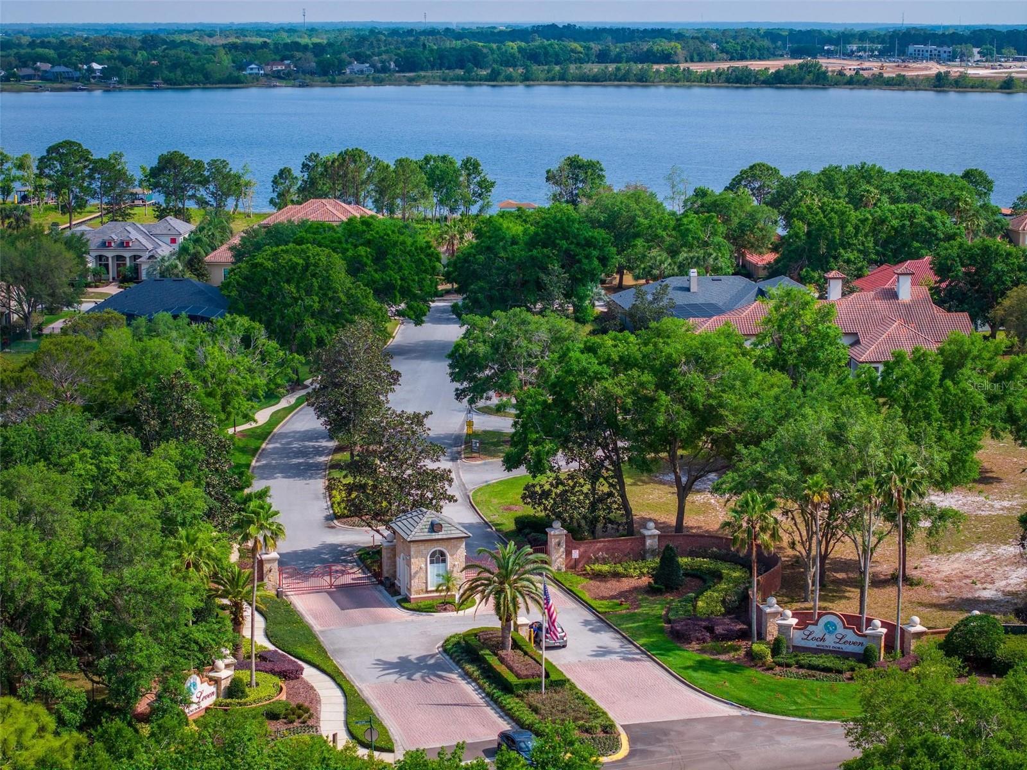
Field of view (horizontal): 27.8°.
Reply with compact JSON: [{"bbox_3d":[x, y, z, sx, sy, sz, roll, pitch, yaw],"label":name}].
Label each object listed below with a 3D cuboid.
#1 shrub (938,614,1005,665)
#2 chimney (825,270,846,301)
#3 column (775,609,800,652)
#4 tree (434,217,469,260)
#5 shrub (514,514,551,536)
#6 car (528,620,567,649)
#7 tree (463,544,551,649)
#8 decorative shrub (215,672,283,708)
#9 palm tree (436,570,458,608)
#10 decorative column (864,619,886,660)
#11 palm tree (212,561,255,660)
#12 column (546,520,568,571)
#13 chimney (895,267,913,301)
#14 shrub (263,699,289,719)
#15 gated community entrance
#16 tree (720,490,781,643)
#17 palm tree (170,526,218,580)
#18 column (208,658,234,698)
[{"bbox_3d":[31.169,17.223,141.126,4.300,3.258,4.200,0,10,0],"label":"shrub"},{"bbox_3d":[37.538,-11.500,242.000,2.150,3.600,2.100,0,10,-2],"label":"chimney"},{"bbox_3d":[18.924,16.951,143.646,1.280,2.923,1.280,4,11,23],"label":"column"},{"bbox_3d":[-10.827,-25.447,360.988,5.200,7.000,5.200,0,10,0],"label":"tree"},{"bbox_3d":[1.575,11.094,166.311,2.900,1.300,1.500,-3,10,-17],"label":"shrub"},{"bbox_3d":[2.187,16.928,143.688,1.780,1.450,4.500,-3,11,-19],"label":"car"},{"bbox_3d":[-0.363,13.834,133.431,5.700,7.300,5.700,0,10,0],"label":"tree"},{"bbox_3d":[-17.266,19.627,133.675,4.392,0.900,5.020,0,10,0],"label":"decorative shrub"},{"bbox_3d":[-4.692,14.218,145.237,1.550,2.450,1.550,0,10,0],"label":"palm tree"},{"bbox_3d":[23.161,16.272,132.993,1.220,2.650,1.220,4,11,20],"label":"decorative column"},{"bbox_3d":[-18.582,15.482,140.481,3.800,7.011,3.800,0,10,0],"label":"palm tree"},{"bbox_3d":[3.249,11.902,154.564,1.300,3.780,1.300,-3,10,-17],"label":"column"},{"bbox_3d":[45.390,-11.865,241.321,2.050,3.700,2.050,0,10,0],"label":"chimney"},{"bbox_3d":[-13.887,19.085,122.399,1.400,0.780,1.300,-3,10,-17],"label":"shrub"},{"bbox_3d":[-11.299,12.668,157.121,15.900,6.700,6.500,-3,10,-17],"label":"gated community entrance"},{"bbox_3d":[15.643,12.015,135.688,3.800,10.100,3.800,0,10,0],"label":"tree"},{"bbox_3d":[-19.242,13.731,125.360,3.100,10.300,3.100,0,10,0],"label":"palm tree"},{"bbox_3d":[-18.414,18.498,130.696,1.150,2.850,1.150,5,11,29],"label":"column"}]

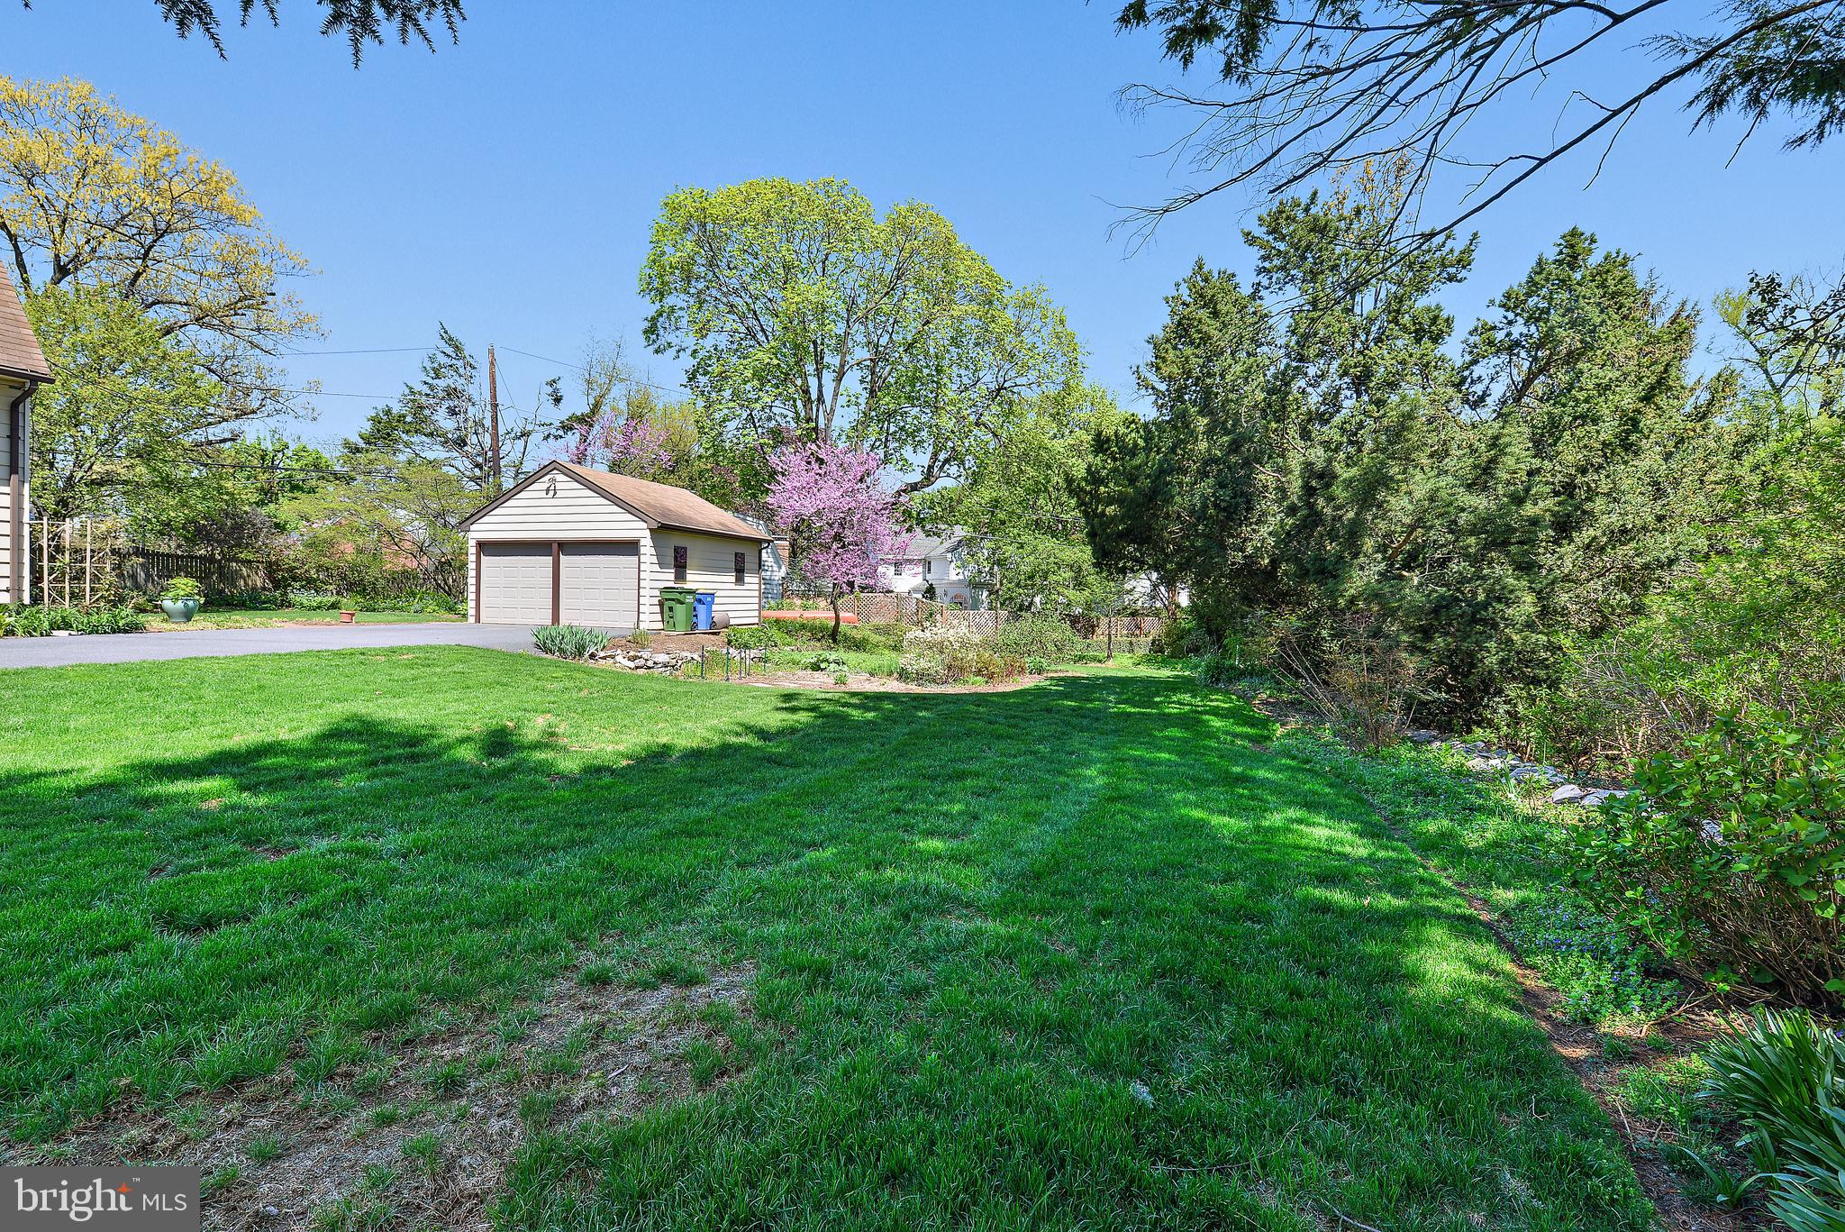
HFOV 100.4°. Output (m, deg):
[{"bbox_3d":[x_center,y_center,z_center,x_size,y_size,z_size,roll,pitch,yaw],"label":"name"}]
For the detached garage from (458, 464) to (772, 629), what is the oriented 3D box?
[{"bbox_3d":[-8.540,-1.880,22.300,6.350,4.220,5.650,1,1,19],"label":"detached garage"}]

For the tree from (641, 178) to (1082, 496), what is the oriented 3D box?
[{"bbox_3d":[-2.650,-8.800,33.500,18.000,18.300,16.000,1,1,-5],"label":"tree"}]

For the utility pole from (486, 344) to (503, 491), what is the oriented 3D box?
[{"bbox_3d":[-17.100,-5.550,31.000,0.300,10.600,0.300,-3,1,-29],"label":"utility pole"}]

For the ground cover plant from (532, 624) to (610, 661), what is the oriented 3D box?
[{"bbox_3d":[-6.100,0.450,13.300,1.350,0.580,1.050,0,1,-25],"label":"ground cover plant"}]

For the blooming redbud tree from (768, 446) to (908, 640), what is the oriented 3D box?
[{"bbox_3d":[-2.040,-1.760,18.600,3.400,4.700,3.200,1,1,-6],"label":"blooming redbud tree"}]

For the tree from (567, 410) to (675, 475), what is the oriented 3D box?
[{"bbox_3d":[-11.300,-3.750,29.000,4.800,7.200,4.500,0,1,-21],"label":"tree"}]

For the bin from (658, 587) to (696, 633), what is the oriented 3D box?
[{"bbox_3d":[-6.060,-0.170,19.050,0.660,1.090,0.780,1,1,25],"label":"bin"}]

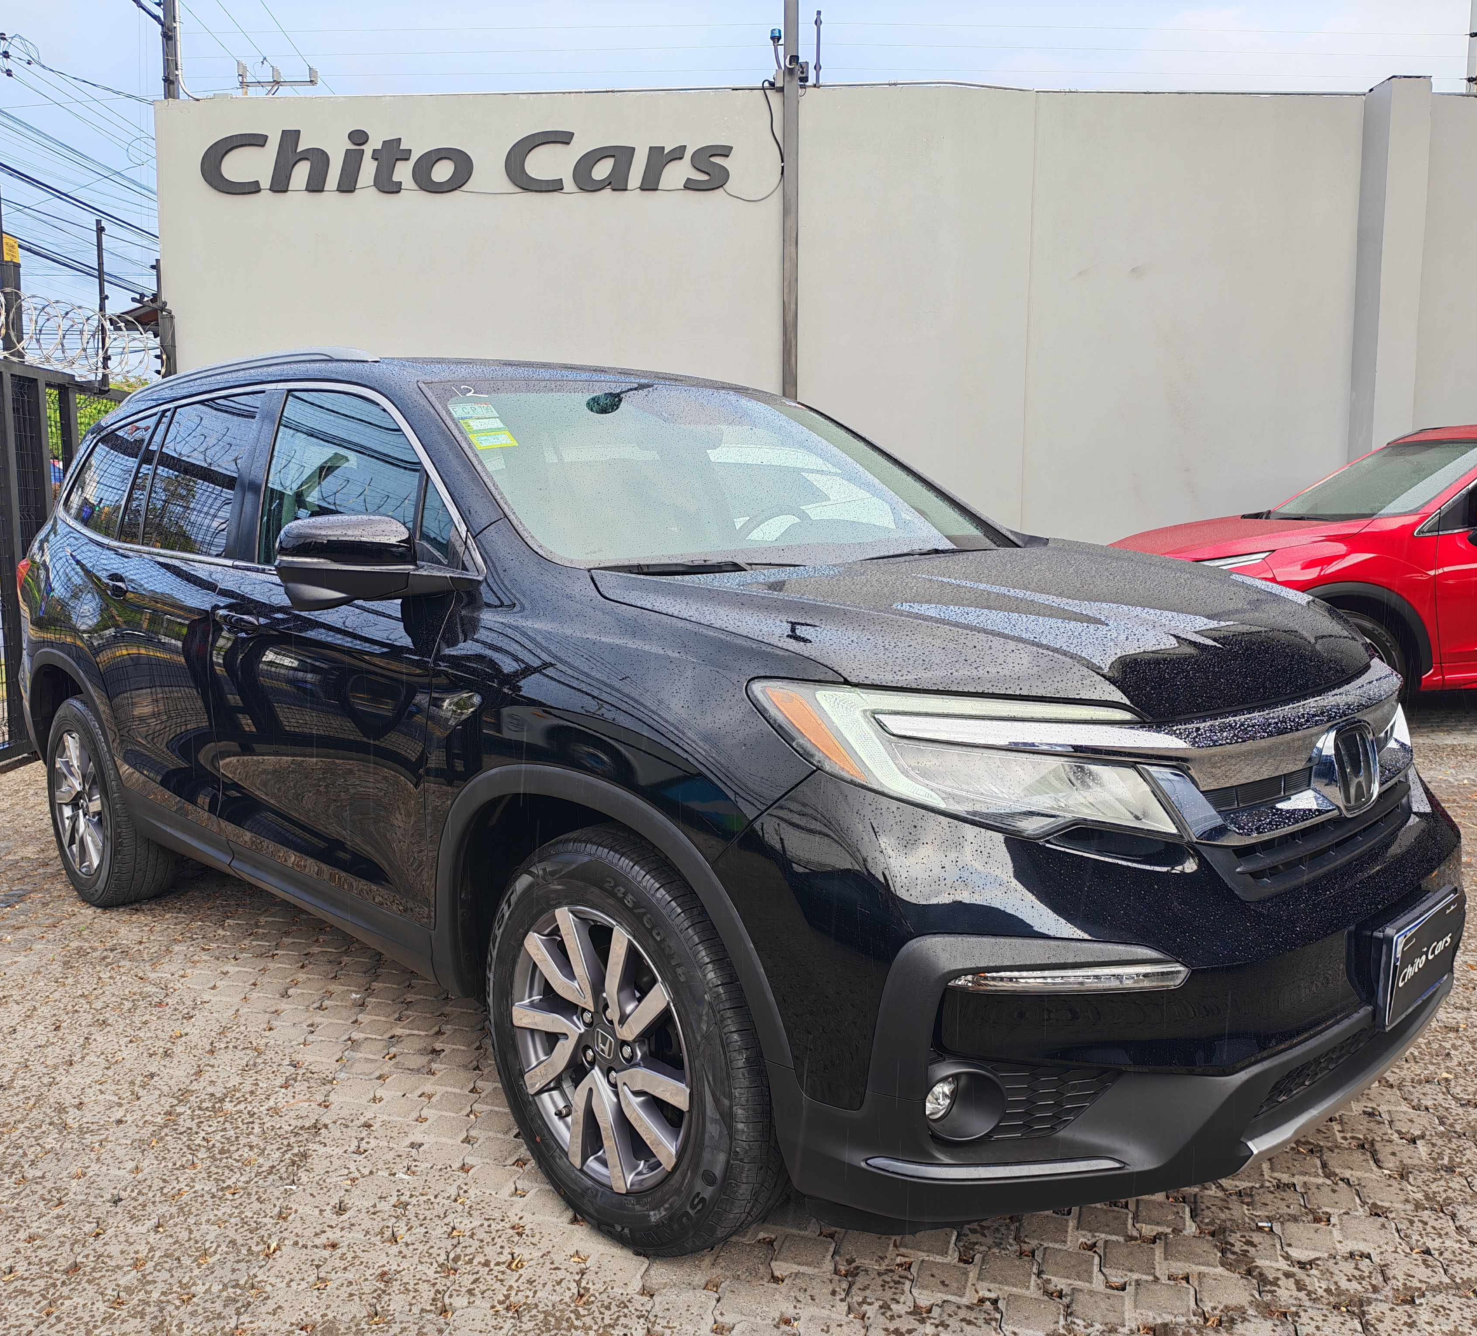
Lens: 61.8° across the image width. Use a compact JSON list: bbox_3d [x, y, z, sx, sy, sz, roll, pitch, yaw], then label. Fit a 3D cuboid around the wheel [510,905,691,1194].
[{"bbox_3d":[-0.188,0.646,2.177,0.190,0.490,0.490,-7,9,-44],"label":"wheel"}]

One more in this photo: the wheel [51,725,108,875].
[{"bbox_3d":[-2.151,0.445,4.193,0.190,0.490,0.490,-7,9,-44],"label":"wheel"}]

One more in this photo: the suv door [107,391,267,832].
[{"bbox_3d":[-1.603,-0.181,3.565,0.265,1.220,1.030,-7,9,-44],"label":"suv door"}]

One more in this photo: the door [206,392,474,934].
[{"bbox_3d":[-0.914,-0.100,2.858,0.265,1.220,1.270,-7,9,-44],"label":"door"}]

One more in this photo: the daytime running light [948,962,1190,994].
[{"bbox_3d":[0.458,0.421,1.712,0.340,0.050,0.085,-1,6,-4],"label":"daytime running light"}]

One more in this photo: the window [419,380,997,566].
[{"bbox_3d":[0.031,-0.461,3.064,1.500,0.140,0.880,-7,40,-44],"label":"window"}]

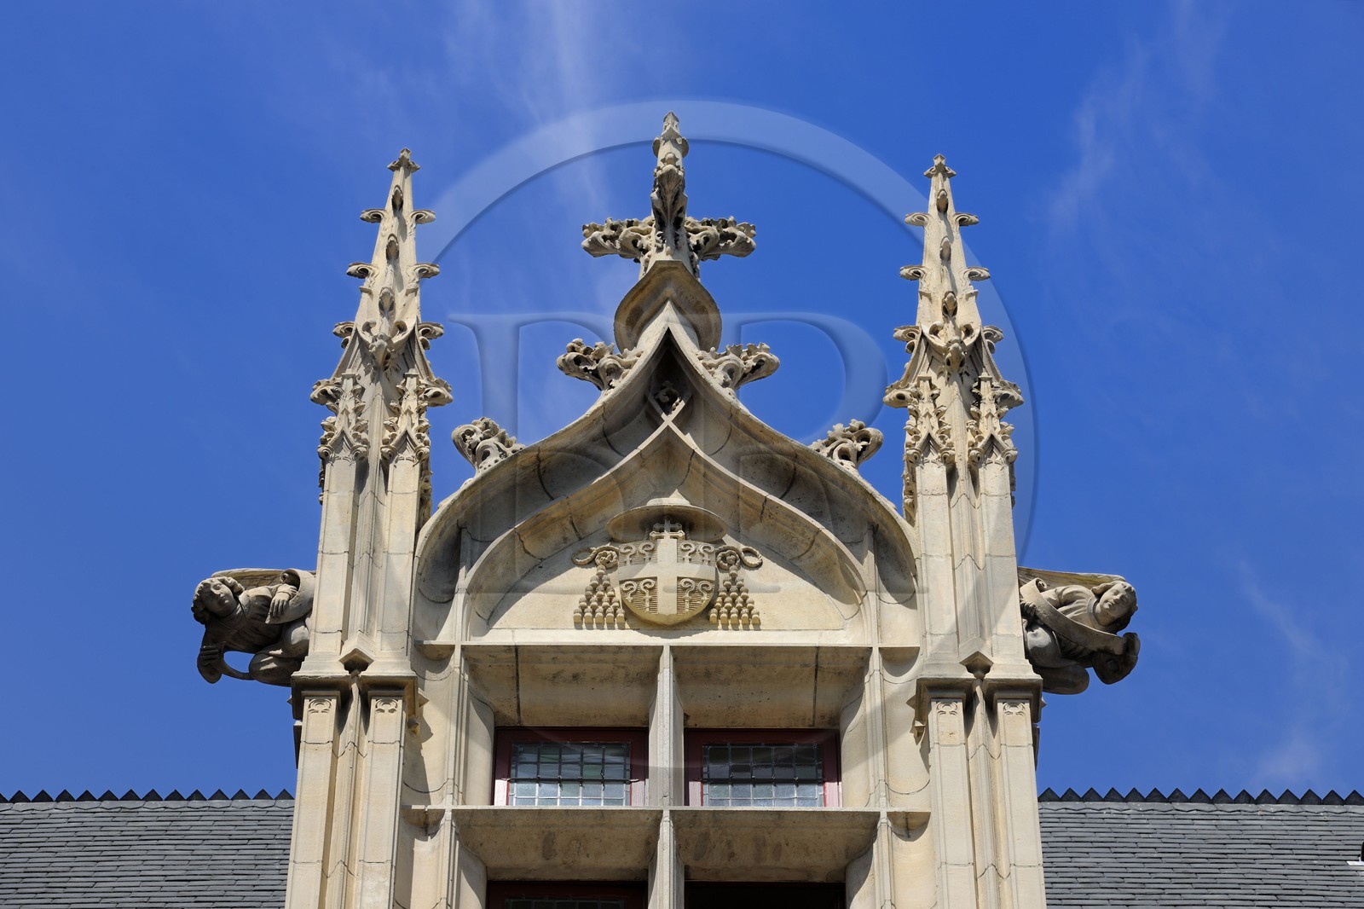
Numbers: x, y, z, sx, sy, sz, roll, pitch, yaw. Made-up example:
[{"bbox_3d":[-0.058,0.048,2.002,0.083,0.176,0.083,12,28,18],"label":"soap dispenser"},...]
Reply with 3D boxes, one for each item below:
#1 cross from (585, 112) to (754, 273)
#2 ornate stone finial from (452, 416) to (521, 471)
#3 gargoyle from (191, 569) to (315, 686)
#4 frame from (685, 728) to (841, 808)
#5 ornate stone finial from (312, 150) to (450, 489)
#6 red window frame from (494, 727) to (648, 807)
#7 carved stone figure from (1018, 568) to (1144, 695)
[{"bbox_3d":[-0.063,-1.232,22.238,0.802,1.280,0.761,0,-50,0],"label":"cross"},{"bbox_3d":[-0.852,-0.042,20.728,0.290,0.260,0.220,0,-50,0],"label":"ornate stone finial"},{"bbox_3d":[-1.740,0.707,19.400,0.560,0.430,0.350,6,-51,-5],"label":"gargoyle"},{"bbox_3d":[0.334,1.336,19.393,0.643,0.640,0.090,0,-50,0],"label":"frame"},{"bbox_3d":[-1.320,-0.548,21.287,0.613,2.764,0.613,0,-50,0],"label":"ornate stone finial"},{"bbox_3d":[-0.460,1.336,19.389,0.638,0.640,0.090,0,-50,0],"label":"red window frame"},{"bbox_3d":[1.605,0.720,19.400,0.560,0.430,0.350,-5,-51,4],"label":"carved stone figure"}]

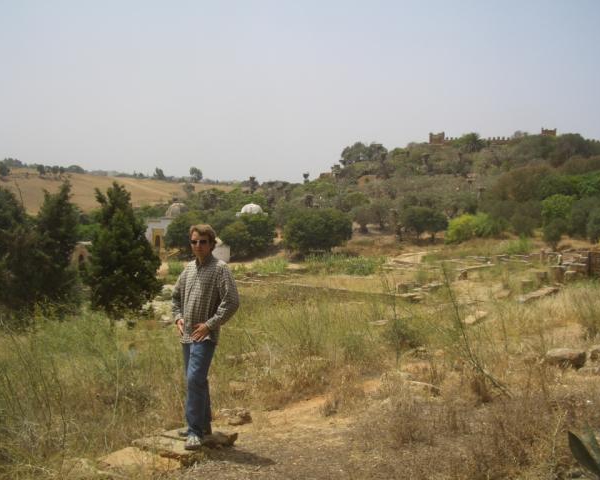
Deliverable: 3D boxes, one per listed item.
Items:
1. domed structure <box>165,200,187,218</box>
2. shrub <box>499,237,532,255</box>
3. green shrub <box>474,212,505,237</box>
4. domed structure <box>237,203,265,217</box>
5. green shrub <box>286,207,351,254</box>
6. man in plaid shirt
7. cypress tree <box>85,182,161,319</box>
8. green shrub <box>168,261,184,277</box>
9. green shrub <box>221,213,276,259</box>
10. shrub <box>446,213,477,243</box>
[{"bbox_3d":[-14.947,-3.676,78.000,2.772,2.170,2.772,0,2,0],"label":"domed structure"},{"bbox_3d":[14.986,0.382,45.000,2.364,1.252,1.892,0,2,0],"label":"shrub"},{"bbox_3d":[17.478,-1.344,60.000,2.967,2.411,2.670,0,2,0],"label":"green shrub"},{"bbox_3d":[-6.273,-3.802,82.000,3.548,1.901,3.548,0,2,0],"label":"domed structure"},{"bbox_3d":[1.544,-0.709,54.000,5.675,3.839,4.823,0,2,0],"label":"green shrub"},{"bbox_3d":[-0.759,0.779,5.200,0.530,1.790,0.370,1,2,28],"label":"man in plaid shirt"},{"bbox_3d":[-5.486,0.325,20.000,2.349,4.203,2.231,0,2,0],"label":"cypress tree"},{"bbox_3d":[-6.463,1.497,34.000,0.893,0.841,0.804,0,2,0],"label":"green shrub"},{"bbox_3d":[-4.218,-0.369,53.000,4.587,3.768,3.899,0,2,0],"label":"green shrub"},{"bbox_3d":[14.475,-1.031,58.000,3.047,2.510,2.743,0,2,0],"label":"shrub"}]

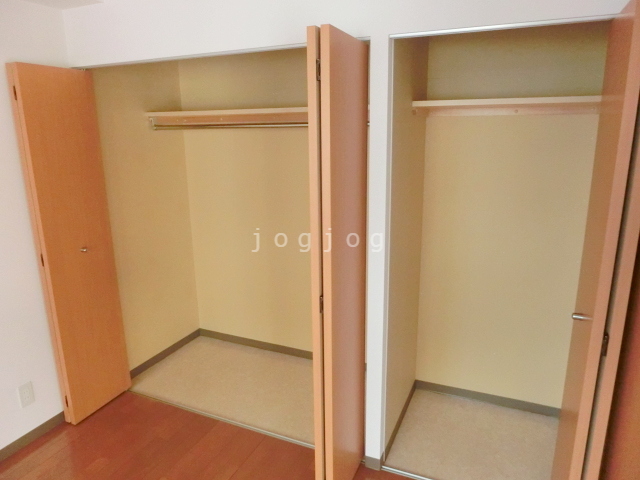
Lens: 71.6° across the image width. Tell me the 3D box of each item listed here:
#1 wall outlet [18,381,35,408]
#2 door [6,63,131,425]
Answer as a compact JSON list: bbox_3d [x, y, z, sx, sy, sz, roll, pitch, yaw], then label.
[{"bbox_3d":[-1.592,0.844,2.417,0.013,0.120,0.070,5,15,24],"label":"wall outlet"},{"bbox_3d":[-1.389,0.063,2.555,0.085,1.982,0.422,5,15,24],"label":"door"}]

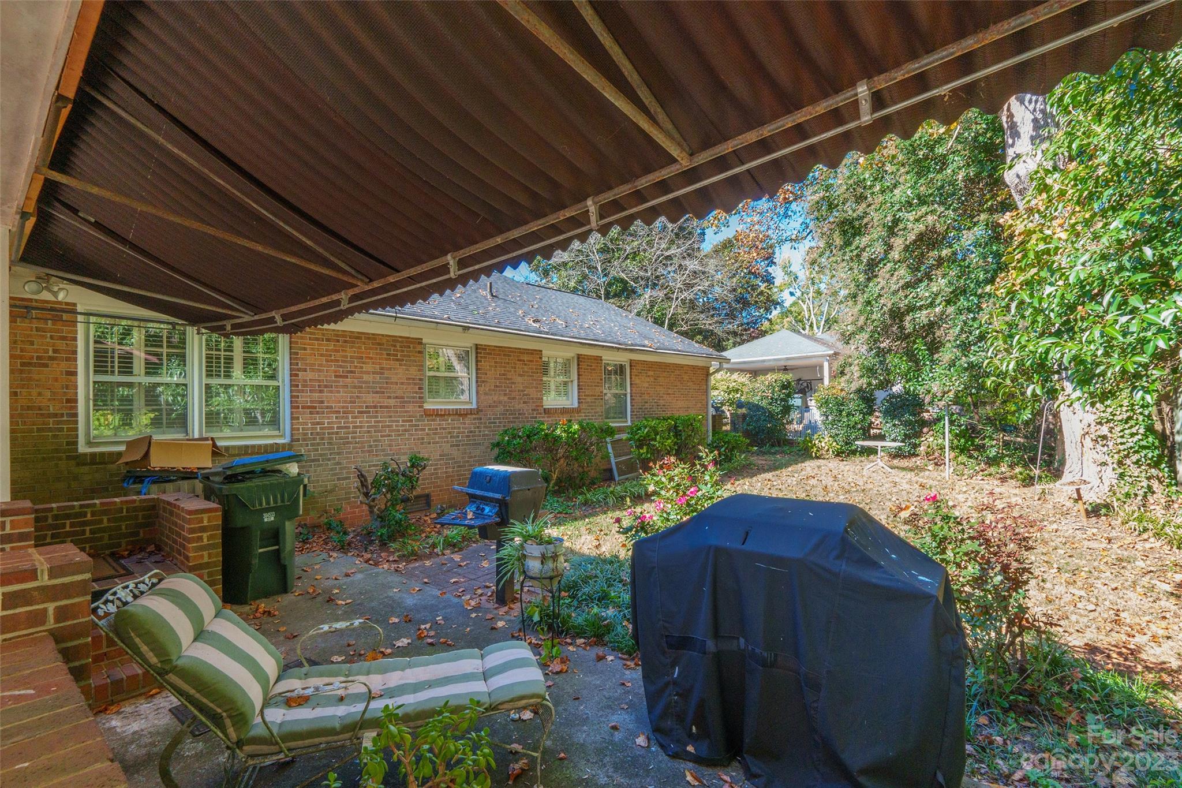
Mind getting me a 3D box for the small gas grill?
[{"bbox_3d":[-0.819,1.179,4.342,0.550,1.150,0.740,-1,-1,41],"label":"small gas grill"}]

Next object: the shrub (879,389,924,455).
[{"bbox_3d":[9.702,0.895,16.400,1.280,2.021,1.280,0,-1,31],"label":"shrub"}]

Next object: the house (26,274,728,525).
[{"bbox_3d":[-2.854,-0.452,11.809,6.200,4.600,14.400,-1,-1,41],"label":"house"}]

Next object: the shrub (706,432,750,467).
[{"bbox_3d":[3.603,1.434,13.800,1.100,0.851,1.100,-1,-1,41],"label":"shrub"}]

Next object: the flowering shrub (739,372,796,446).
[{"bbox_3d":[6.397,0.568,19.000,2.000,2.740,1.900,0,-1,19],"label":"flowering shrub"}]

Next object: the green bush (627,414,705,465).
[{"bbox_3d":[1.900,1.171,12.108,1.100,1.360,2.300,-1,-1,41],"label":"green bush"}]

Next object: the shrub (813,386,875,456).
[{"bbox_3d":[7.963,0.794,16.500,1.720,2.226,1.700,0,-1,26],"label":"shrub"}]

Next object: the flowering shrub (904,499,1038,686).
[{"bbox_3d":[2.386,1.188,3.250,0.760,1.106,0.760,-1,-1,36],"label":"flowering shrub"}]

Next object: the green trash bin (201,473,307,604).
[{"bbox_3d":[-3.200,1.222,4.957,0.840,1.080,0.640,-1,-1,41],"label":"green trash bin"}]

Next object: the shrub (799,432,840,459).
[{"bbox_3d":[6.587,1.506,15.200,1.150,0.767,1.100,0,-1,23],"label":"shrub"}]

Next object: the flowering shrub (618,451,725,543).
[{"bbox_3d":[0.716,1.130,4.600,0.950,1.168,0.950,0,-1,9],"label":"flowering shrub"}]

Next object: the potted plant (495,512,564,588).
[{"bbox_3d":[-0.417,1.082,3.620,0.460,0.535,0.440,0,-1,-7],"label":"potted plant"}]

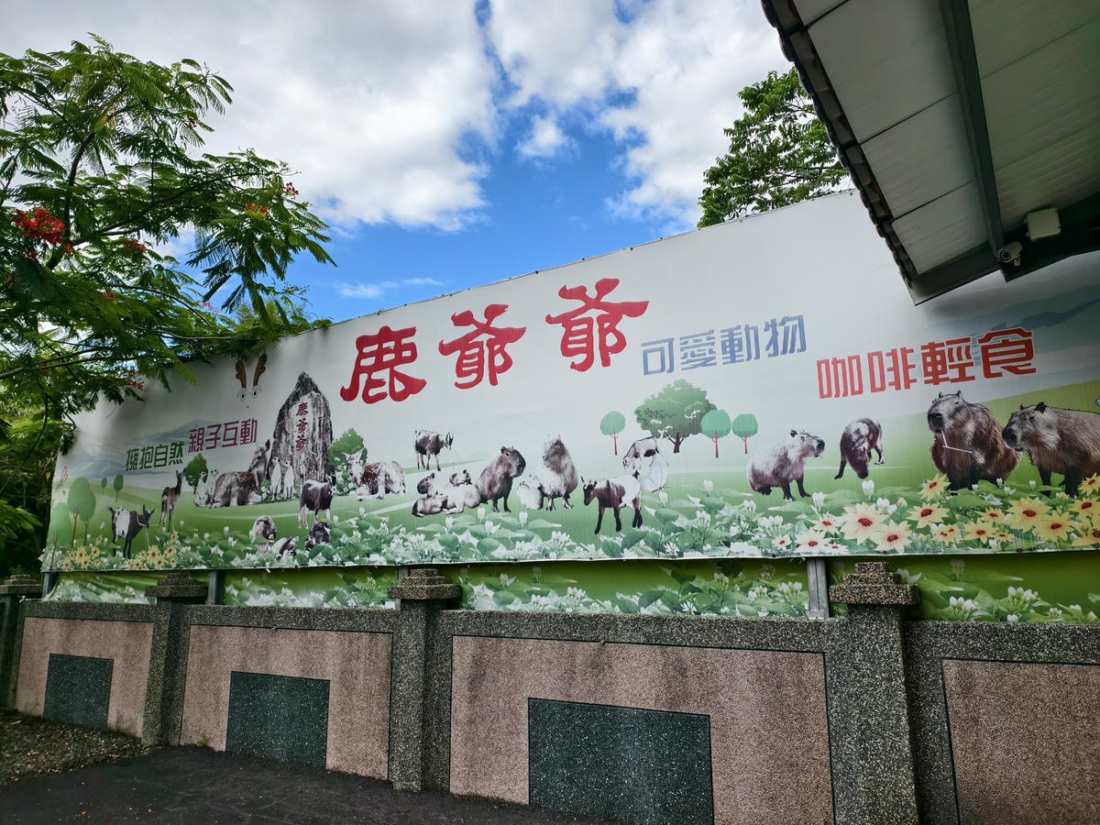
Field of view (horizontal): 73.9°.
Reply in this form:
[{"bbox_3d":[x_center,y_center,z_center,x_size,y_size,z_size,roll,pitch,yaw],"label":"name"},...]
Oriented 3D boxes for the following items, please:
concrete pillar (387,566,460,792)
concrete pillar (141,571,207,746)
[{"bbox_3d":[-0.922,1.919,5.342,0.389,1.503,0.389,-8,-14,30],"label":"concrete pillar"},{"bbox_3d":[-3.574,2.294,6.908,0.389,1.511,0.389,-8,-14,30],"label":"concrete pillar"}]

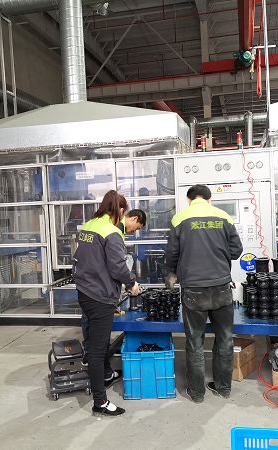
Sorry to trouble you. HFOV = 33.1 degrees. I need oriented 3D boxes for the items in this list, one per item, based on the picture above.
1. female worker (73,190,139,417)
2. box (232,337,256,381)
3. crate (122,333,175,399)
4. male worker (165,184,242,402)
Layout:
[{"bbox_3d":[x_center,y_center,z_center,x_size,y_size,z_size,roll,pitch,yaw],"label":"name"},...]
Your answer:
[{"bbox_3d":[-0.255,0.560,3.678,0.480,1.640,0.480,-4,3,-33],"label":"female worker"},{"bbox_3d":[0.868,1.187,4.176,0.250,0.250,0.290,-1,3,36],"label":"box"},{"bbox_3d":[0.088,1.168,3.975,0.415,0.370,0.600,-2,3,1],"label":"crate"},{"bbox_3d":[0.519,0.514,3.767,0.570,1.670,0.460,-3,3,-5],"label":"male worker"}]

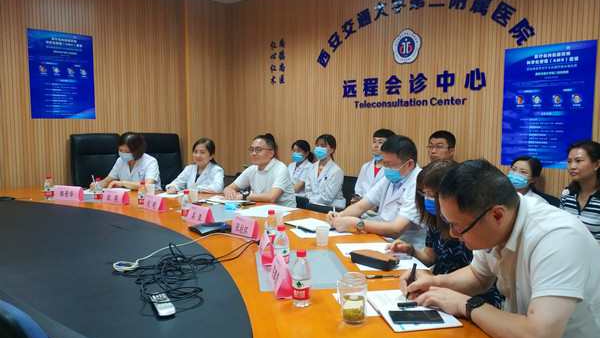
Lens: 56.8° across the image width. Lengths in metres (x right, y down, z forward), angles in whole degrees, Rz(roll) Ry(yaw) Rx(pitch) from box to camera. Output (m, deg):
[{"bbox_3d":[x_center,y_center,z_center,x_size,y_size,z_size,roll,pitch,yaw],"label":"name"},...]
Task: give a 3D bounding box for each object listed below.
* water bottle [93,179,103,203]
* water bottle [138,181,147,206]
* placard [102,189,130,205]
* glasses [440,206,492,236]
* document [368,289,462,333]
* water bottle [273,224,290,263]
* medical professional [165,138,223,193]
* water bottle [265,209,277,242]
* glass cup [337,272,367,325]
[{"bbox_3d":[-1.545,0.166,4.250,0.064,0.185,0.064,0,5,0],"label":"water bottle"},{"bbox_3d":[-1.145,0.188,4.032,0.061,0.183,0.061,0,5,0],"label":"water bottle"},{"bbox_3d":[-1.430,0.216,4.320,0.220,0.097,0.075,3,5,30],"label":"placard"},{"bbox_3d":[0.471,0.129,1.570,0.145,0.050,0.145,-39,24,-6],"label":"glasses"},{"bbox_3d":[0.350,0.459,1.800,0.212,0.014,0.355,-1,5,-11],"label":"document"},{"bbox_3d":[-0.076,0.327,2.340,0.064,0.185,0.064,0,5,0],"label":"water bottle"},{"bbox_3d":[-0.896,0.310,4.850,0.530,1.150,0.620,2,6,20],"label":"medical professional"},{"bbox_3d":[-0.145,0.293,2.791,0.061,0.183,0.061,0,5,0],"label":"water bottle"},{"bbox_3d":[0.159,0.394,1.685,0.090,0.153,0.075,0,4,-3],"label":"glass cup"}]

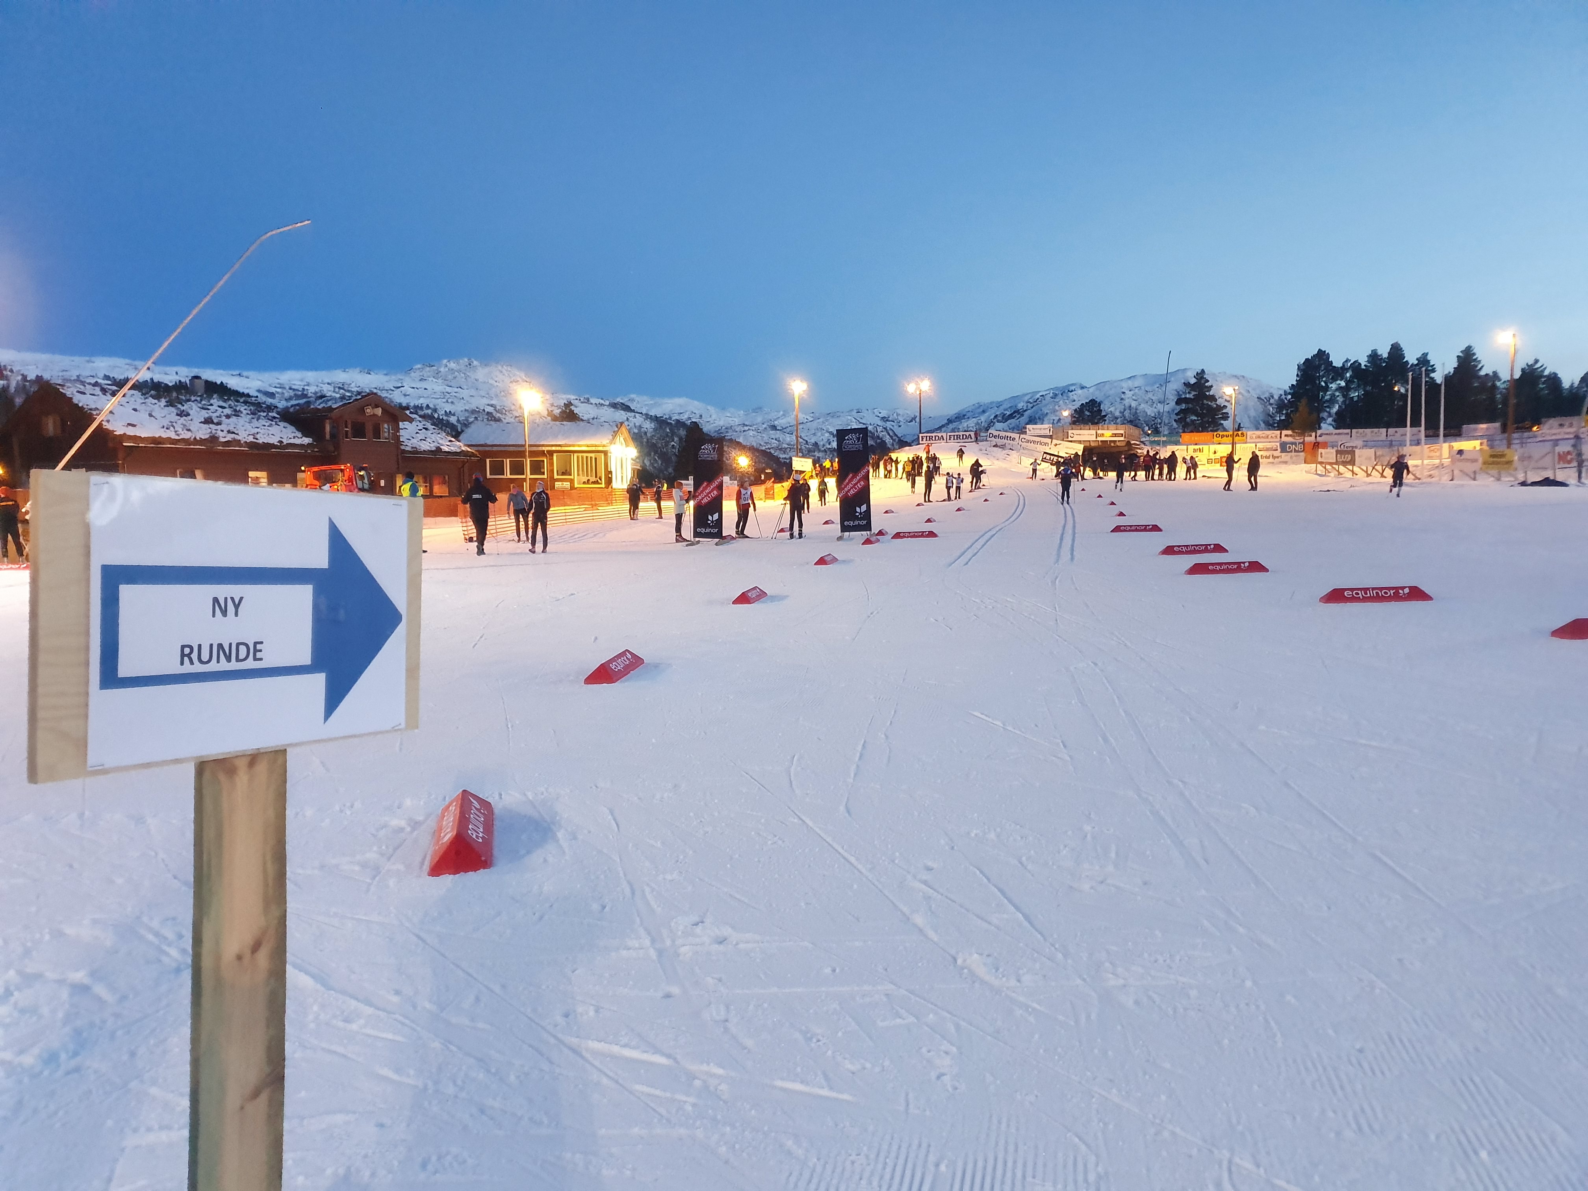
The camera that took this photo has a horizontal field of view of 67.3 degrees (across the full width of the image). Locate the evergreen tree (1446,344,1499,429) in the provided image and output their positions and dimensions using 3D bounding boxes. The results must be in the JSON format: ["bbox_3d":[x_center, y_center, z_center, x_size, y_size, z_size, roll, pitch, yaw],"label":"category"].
[{"bbox_3d":[65.431,-19.797,115.000,4.700,8.500,4.700,1,6,22],"label":"evergreen tree"}]

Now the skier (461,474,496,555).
[{"bbox_3d":[-7.333,-1.887,27.700,0.750,1.870,0.550,0,5,0],"label":"skier"}]

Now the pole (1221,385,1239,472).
[{"bbox_3d":[27.787,-10.553,76.000,0.800,5.800,0.900,3,7,37],"label":"pole"}]

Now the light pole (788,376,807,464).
[{"bbox_3d":[0.221,-11.980,85.000,1.100,6.900,0.600,0,6,11],"label":"light pole"}]

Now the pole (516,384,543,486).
[{"bbox_3d":[-15.618,-8.519,70.000,0.900,7.100,0.400,2,6,25],"label":"pole"}]

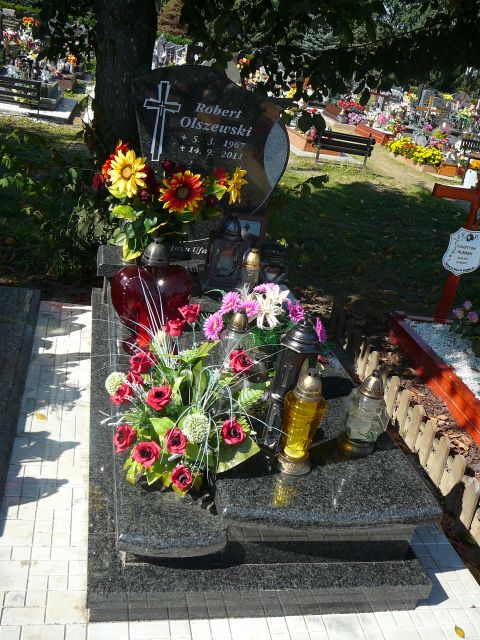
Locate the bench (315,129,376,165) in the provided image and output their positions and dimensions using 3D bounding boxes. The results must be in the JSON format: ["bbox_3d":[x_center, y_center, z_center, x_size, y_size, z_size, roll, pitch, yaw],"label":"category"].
[{"bbox_3d":[2.392,-4.046,15.175,1.480,0.730,0.520,1,25,-22],"label":"bench"}]

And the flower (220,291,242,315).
[{"bbox_3d":[-0.032,-0.066,2.429,0.075,0.079,0.050,9,23,-4],"label":"flower"}]

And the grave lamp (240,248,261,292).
[{"bbox_3d":[0.072,-0.247,3.194,0.089,0.219,0.089,5,24,-14],"label":"grave lamp"}]

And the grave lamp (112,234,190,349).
[{"bbox_3d":[-0.349,-0.091,2.501,0.305,0.471,0.189,5,24,-14],"label":"grave lamp"}]

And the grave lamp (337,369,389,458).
[{"bbox_3d":[0.398,0.283,2.022,0.141,0.286,0.141,5,24,-14],"label":"grave lamp"}]

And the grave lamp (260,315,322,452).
[{"bbox_3d":[0.141,0.197,1.879,0.116,0.463,0.116,5,24,-14],"label":"grave lamp"}]

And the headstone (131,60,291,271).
[{"bbox_3d":[-0.171,-0.701,3.096,0.764,0.935,0.083,5,24,-14],"label":"headstone"}]

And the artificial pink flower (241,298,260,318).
[{"bbox_3d":[0.039,-0.043,2.390,0.070,0.070,0.050,5,24,-14],"label":"artificial pink flower"}]

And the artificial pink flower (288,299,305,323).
[{"bbox_3d":[0.208,-0.036,2.431,0.064,0.083,0.050,-6,28,-34],"label":"artificial pink flower"}]

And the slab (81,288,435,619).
[{"bbox_3d":[-0.100,0.259,2.621,0.968,0.319,2.021,5,24,-14],"label":"slab"}]

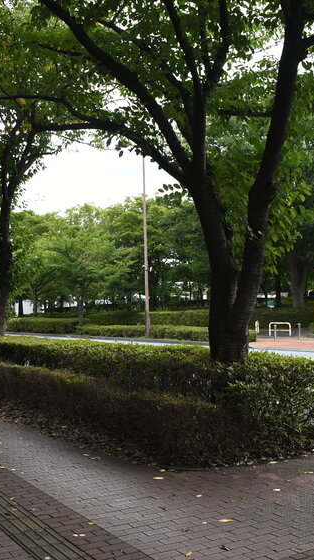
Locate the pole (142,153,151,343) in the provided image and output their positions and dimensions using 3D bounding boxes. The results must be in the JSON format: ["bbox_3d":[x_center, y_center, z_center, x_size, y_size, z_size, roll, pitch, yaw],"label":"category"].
[{"bbox_3d":[-0.565,-1.949,34.324,0.240,10.200,0.240,0,-3,-32],"label":"pole"}]

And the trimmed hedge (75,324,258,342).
[{"bbox_3d":[-0.689,2.921,35.143,1.300,0.570,17.500,0,-3,-32],"label":"trimmed hedge"}]

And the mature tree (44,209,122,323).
[{"bbox_3d":[-5.239,-0.633,44.300,5.600,8.800,5.600,-1,-3,0],"label":"mature tree"}]

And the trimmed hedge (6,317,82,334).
[{"bbox_3d":[-9.130,3.639,49.422,1.300,0.920,14.000,0,-3,-32],"label":"trimmed hedge"}]

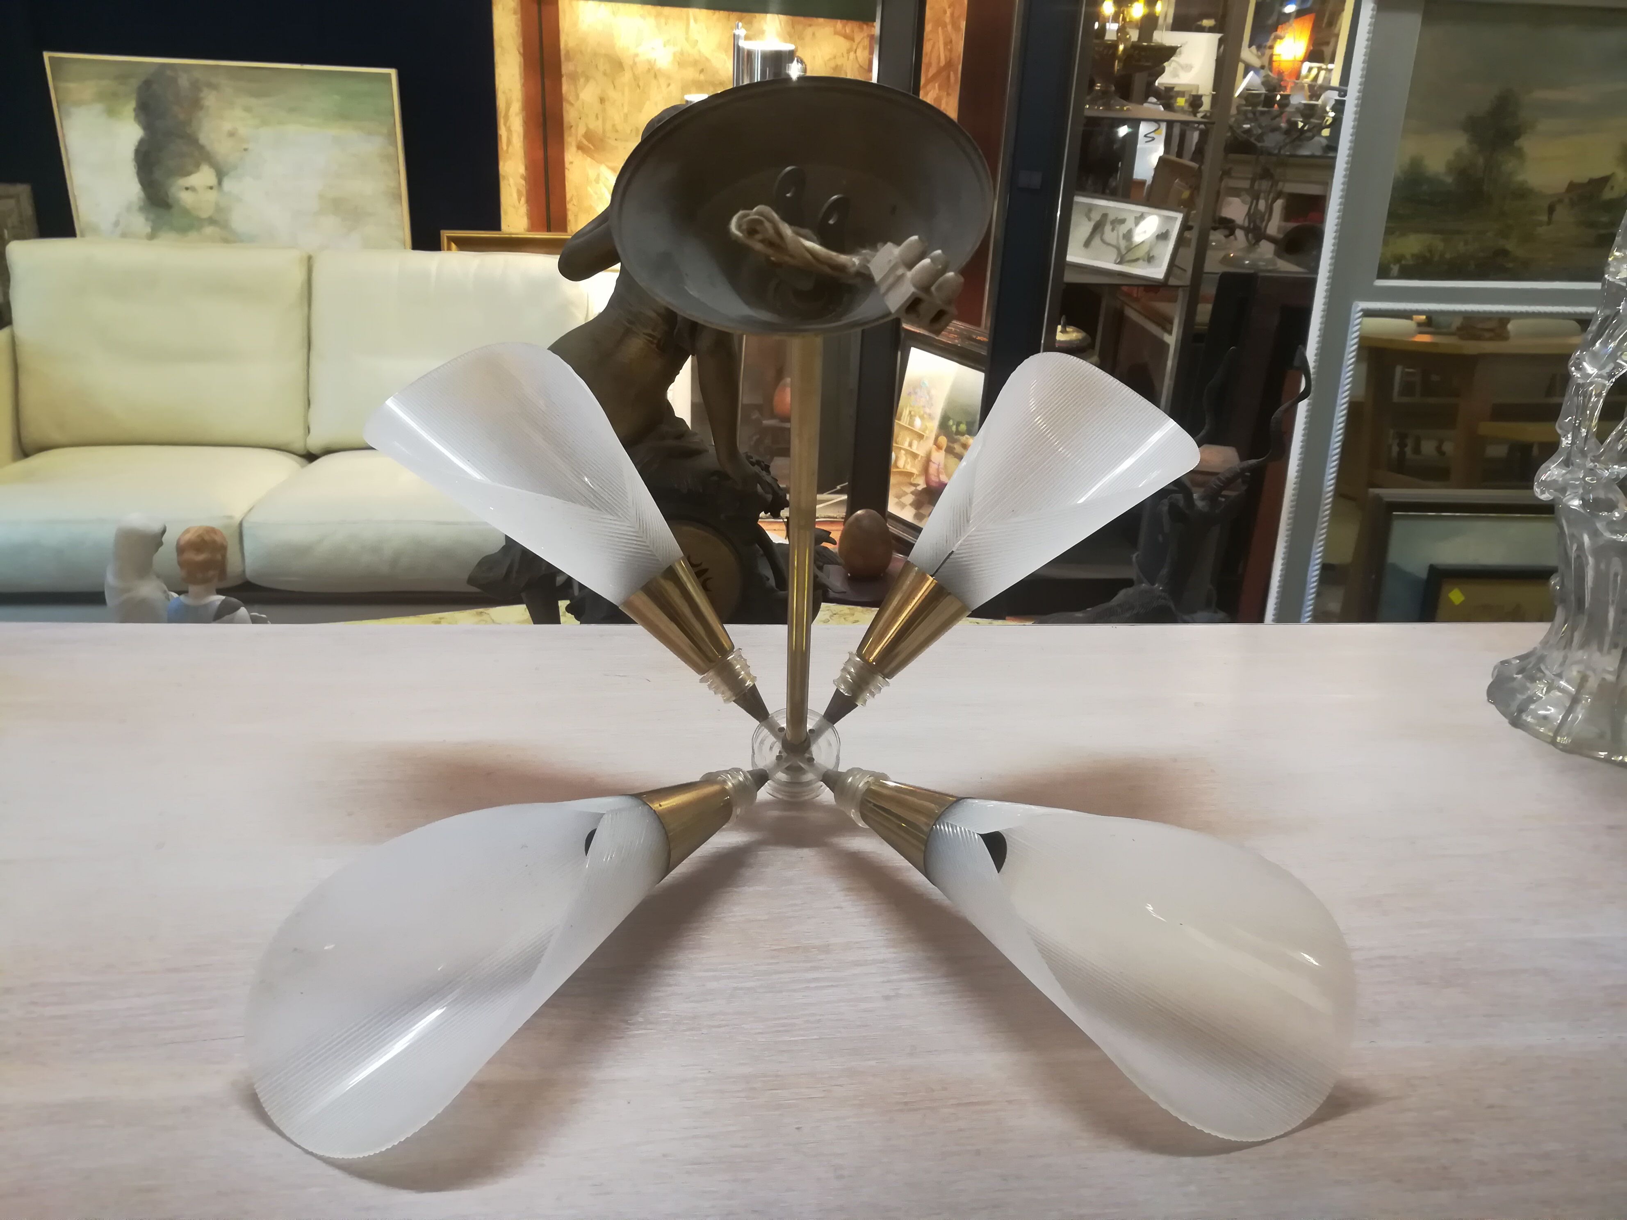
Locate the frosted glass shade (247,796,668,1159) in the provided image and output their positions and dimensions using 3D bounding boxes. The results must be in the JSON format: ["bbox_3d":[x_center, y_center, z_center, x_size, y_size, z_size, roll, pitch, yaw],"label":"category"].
[{"bbox_3d":[-0.160,0.164,0.606,0.126,0.106,0.214,41,34,20],"label":"frosted glass shade"}]

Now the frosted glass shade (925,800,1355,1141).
[{"bbox_3d":[0.145,0.165,0.612,0.126,0.106,0.214,-41,35,-22],"label":"frosted glass shade"}]

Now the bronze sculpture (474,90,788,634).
[{"bbox_3d":[-0.179,-0.231,1.310,0.380,0.570,0.240,6,23,7],"label":"bronze sculpture"}]

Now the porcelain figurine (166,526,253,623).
[{"bbox_3d":[-0.585,0.021,1.212,0.090,0.220,0.085,-2,23,-11],"label":"porcelain figurine"}]

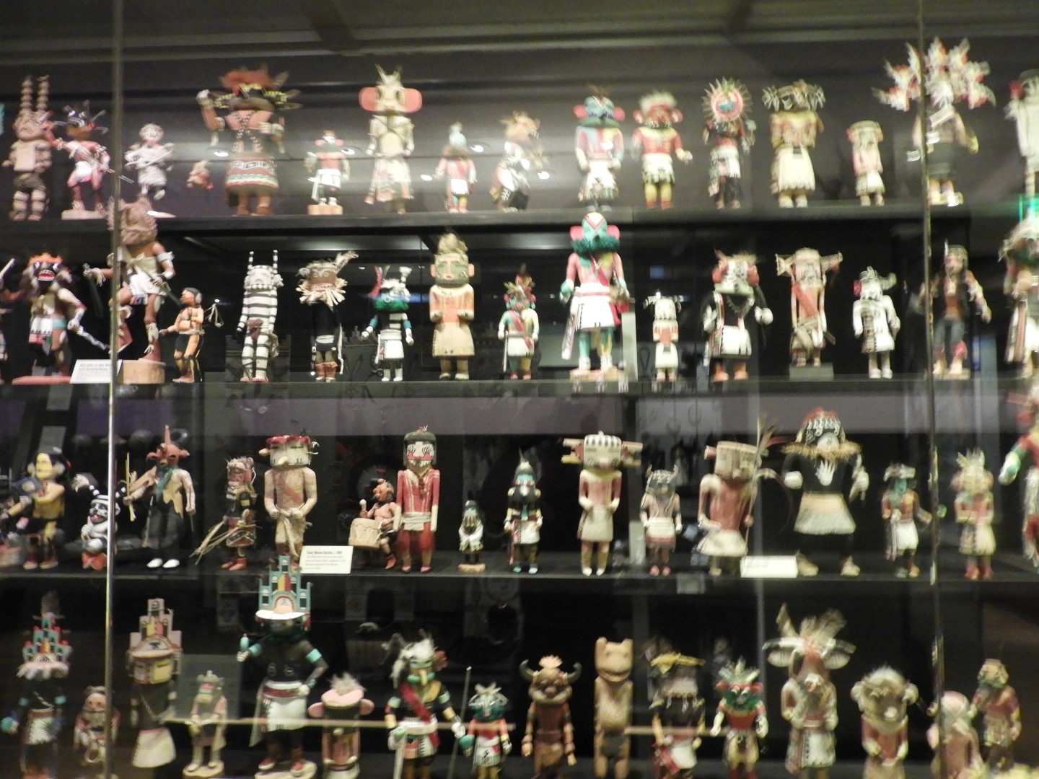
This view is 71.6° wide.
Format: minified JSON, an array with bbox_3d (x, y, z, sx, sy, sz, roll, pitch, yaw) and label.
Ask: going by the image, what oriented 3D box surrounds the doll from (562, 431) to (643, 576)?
[{"bbox_3d":[0.178,0.244,1.541,0.172,0.308,0.080,0,-1,5],"label":"doll"}]

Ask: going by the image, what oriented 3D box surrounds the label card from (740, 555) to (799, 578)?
[{"bbox_3d":[0.541,0.383,1.558,0.124,0.042,0.035,0,-2,3],"label":"label card"}]

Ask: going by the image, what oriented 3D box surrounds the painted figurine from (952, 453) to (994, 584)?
[{"bbox_3d":[0.949,0.261,1.506,0.074,0.271,0.080,-1,-1,12],"label":"painted figurine"}]

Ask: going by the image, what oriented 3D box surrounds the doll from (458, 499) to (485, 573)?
[{"bbox_3d":[-0.104,0.319,1.563,0.058,0.159,0.050,0,-1,3],"label":"doll"}]

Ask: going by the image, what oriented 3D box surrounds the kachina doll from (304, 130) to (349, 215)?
[{"bbox_3d":[-0.473,-0.537,1.778,0.106,0.201,0.085,0,-2,-10],"label":"kachina doll"}]

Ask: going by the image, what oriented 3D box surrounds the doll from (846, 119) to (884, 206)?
[{"bbox_3d":[0.819,-0.534,1.702,0.087,0.194,0.080,-1,-2,11],"label":"doll"}]

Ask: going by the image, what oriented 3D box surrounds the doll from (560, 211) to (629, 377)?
[{"bbox_3d":[0.171,-0.217,1.638,0.156,0.371,0.130,0,-2,0],"label":"doll"}]

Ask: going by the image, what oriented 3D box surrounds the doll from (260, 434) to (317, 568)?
[{"bbox_3d":[-0.526,0.256,1.651,0.127,0.306,0.105,0,-2,1],"label":"doll"}]

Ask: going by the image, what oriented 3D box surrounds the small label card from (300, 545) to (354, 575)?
[{"bbox_3d":[-0.412,0.365,1.538,0.109,0.057,0.008,0,-21,3],"label":"small label card"}]

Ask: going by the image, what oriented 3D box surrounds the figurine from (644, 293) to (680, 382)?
[{"bbox_3d":[0.319,-0.116,1.606,0.080,0.198,0.070,0,-2,0],"label":"figurine"}]

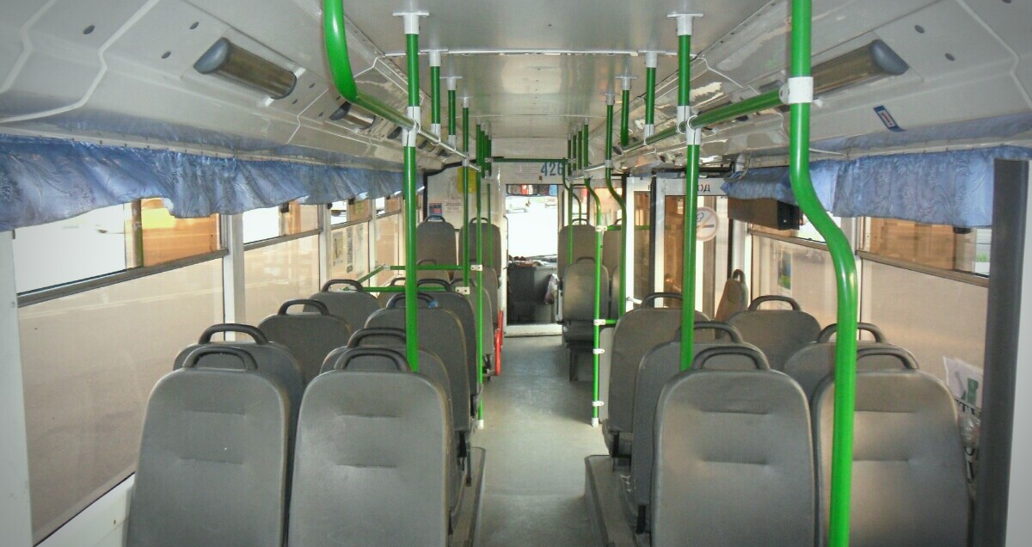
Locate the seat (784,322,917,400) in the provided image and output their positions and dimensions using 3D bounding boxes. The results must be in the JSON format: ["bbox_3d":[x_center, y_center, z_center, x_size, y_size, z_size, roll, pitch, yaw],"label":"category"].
[{"bbox_3d":[1.046,0.521,2.785,0.440,0.790,0.540,0,6,0],"label":"seat"}]

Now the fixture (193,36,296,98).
[{"bbox_3d":[-0.728,-0.548,2.239,0.112,0.055,0.600,-40,5,4],"label":"fixture"}]

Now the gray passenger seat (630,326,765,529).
[{"bbox_3d":[0.601,0.598,2.808,0.440,0.920,0.560,0,6,0],"label":"gray passenger seat"}]

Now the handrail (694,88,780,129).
[{"bbox_3d":[0.478,-0.363,1.829,0.038,0.038,0.880,0,6,0],"label":"handrail"}]

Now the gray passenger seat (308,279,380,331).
[{"bbox_3d":[-0.833,0.442,4.161,0.440,0.920,0.560,0,6,0],"label":"gray passenger seat"}]

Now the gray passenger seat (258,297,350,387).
[{"bbox_3d":[-0.840,0.471,3.474,0.440,0.790,0.540,0,6,0],"label":"gray passenger seat"}]

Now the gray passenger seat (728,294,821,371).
[{"bbox_3d":[1.044,0.516,3.560,0.440,0.920,0.560,0,6,0],"label":"gray passenger seat"}]

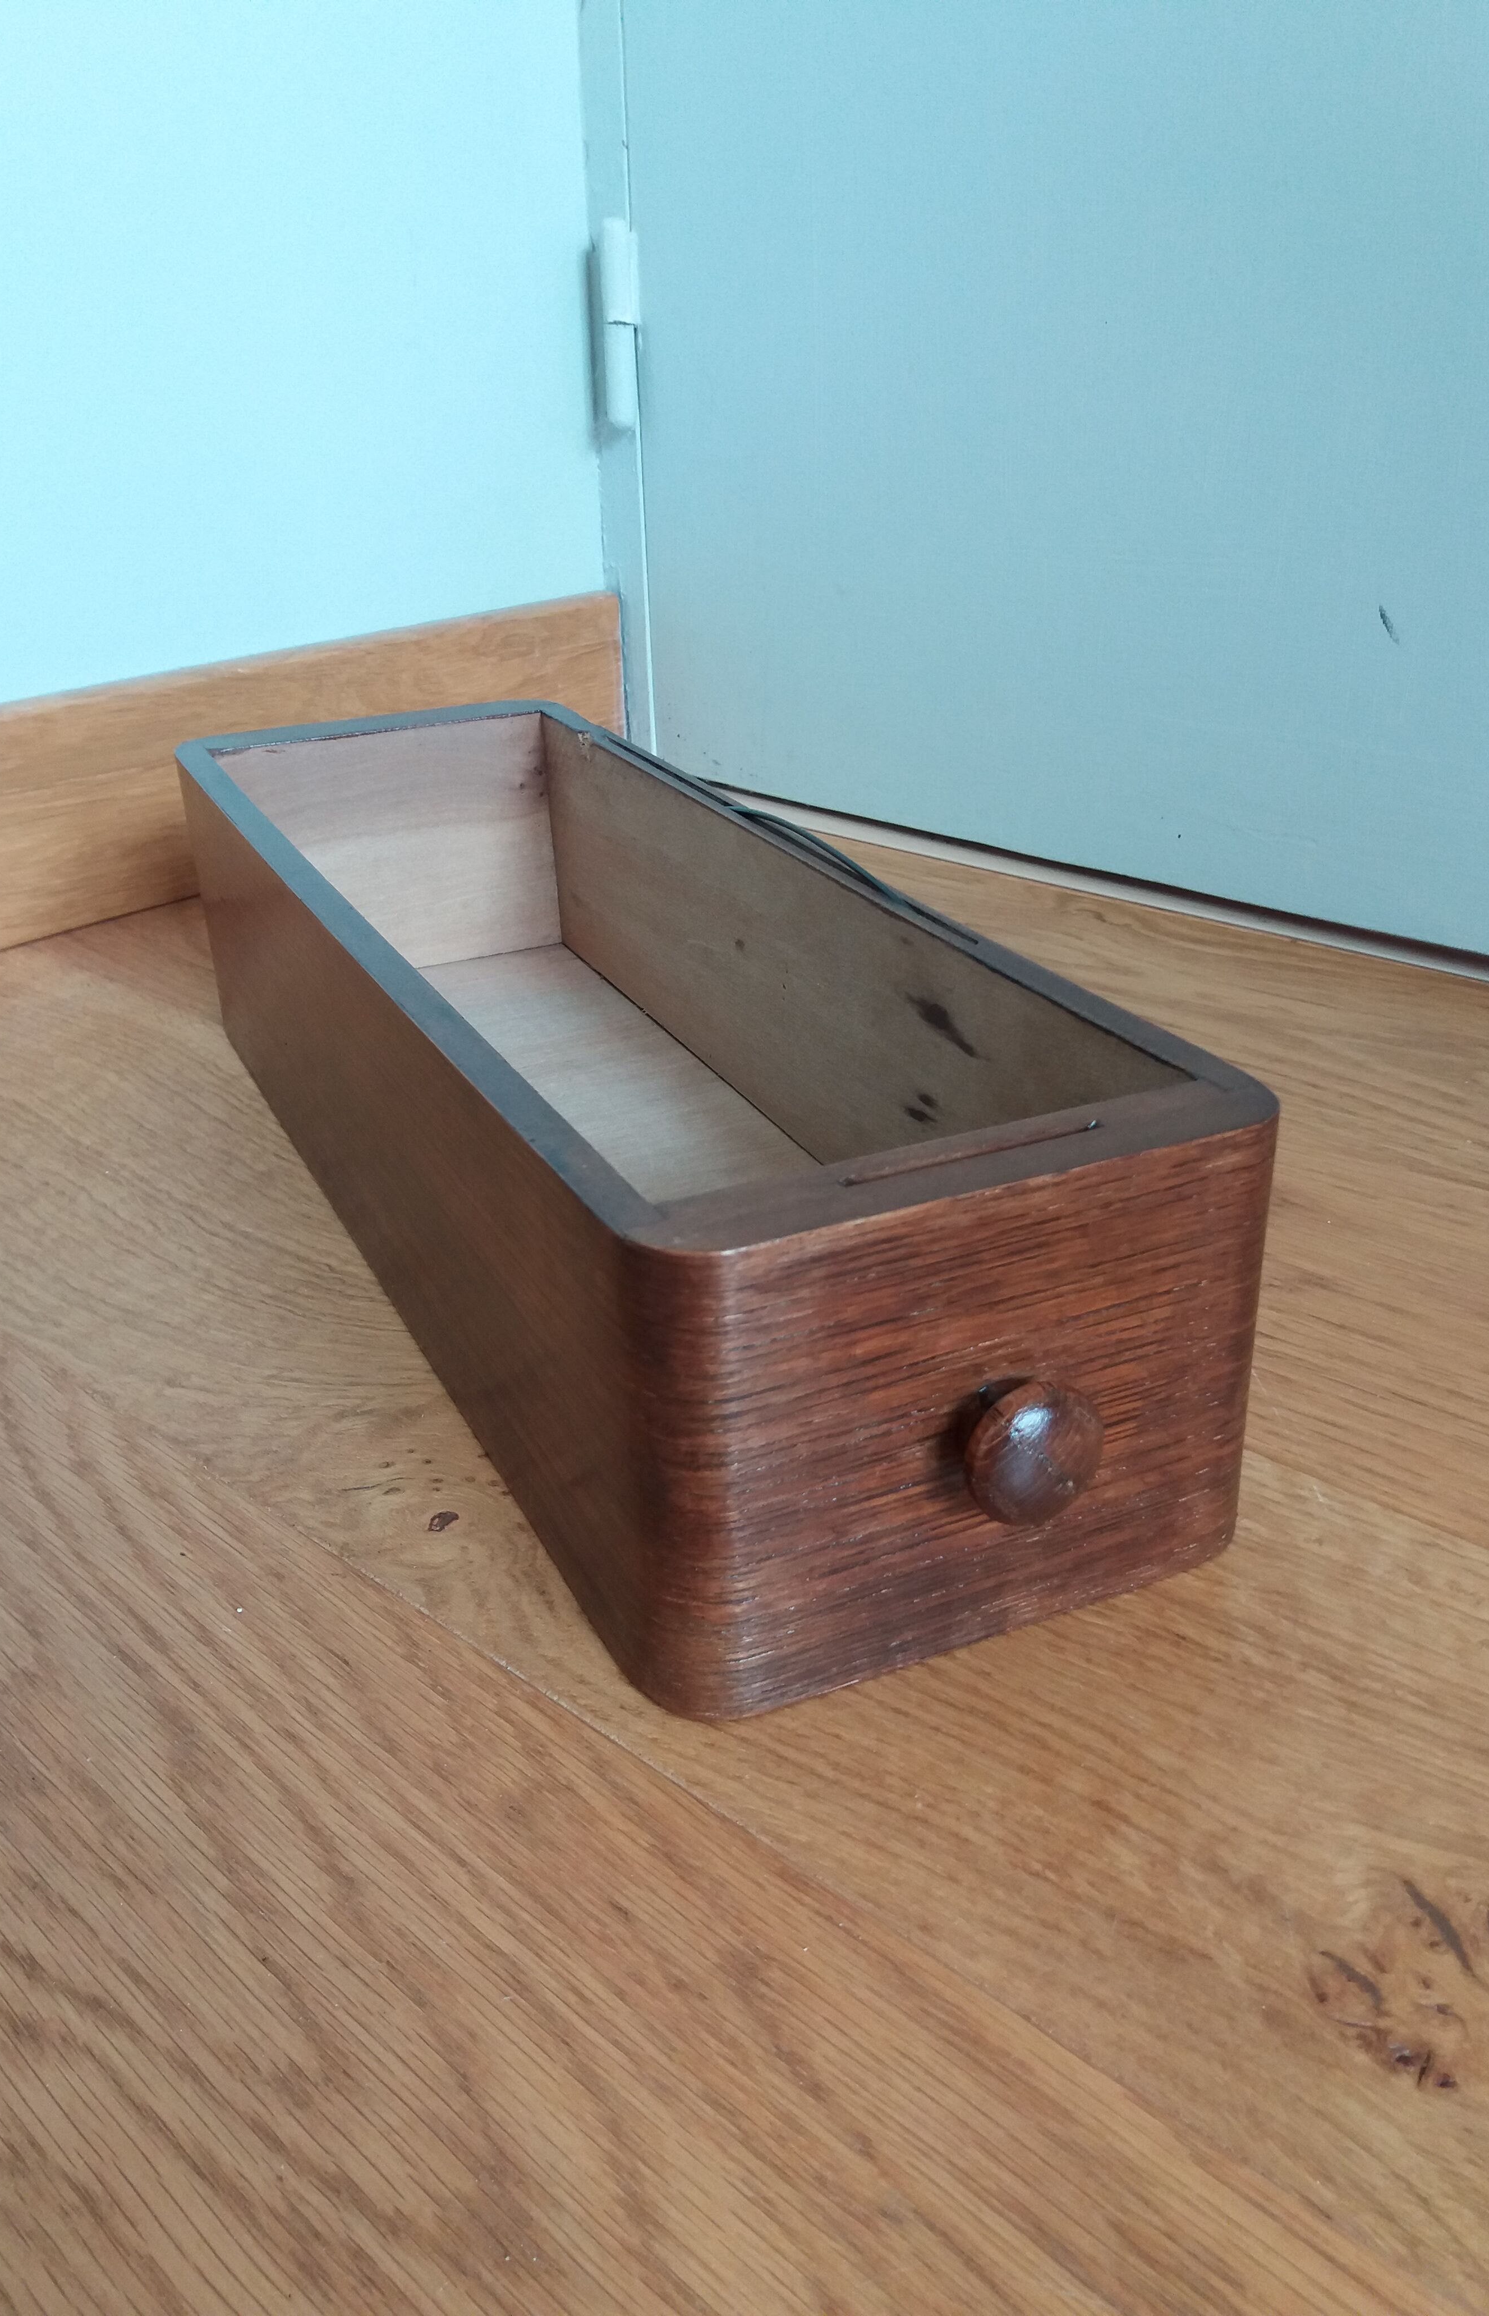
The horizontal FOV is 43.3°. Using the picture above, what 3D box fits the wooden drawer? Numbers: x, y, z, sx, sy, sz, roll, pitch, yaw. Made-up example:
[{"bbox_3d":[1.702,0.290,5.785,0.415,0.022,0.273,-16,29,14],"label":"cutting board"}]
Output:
[{"bbox_3d":[-0.039,-0.028,0.497,0.133,0.096,0.435,-13,28,-22],"label":"wooden drawer"}]

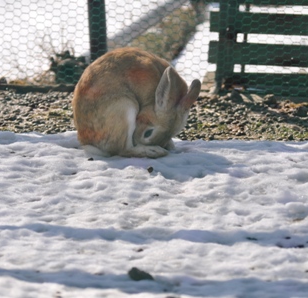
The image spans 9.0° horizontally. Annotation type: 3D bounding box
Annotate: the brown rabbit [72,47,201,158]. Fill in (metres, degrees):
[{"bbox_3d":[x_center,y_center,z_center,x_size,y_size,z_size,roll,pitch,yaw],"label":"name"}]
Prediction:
[{"bbox_3d":[-0.035,-0.093,3.850,0.245,0.210,0.165,2,10,3],"label":"brown rabbit"}]

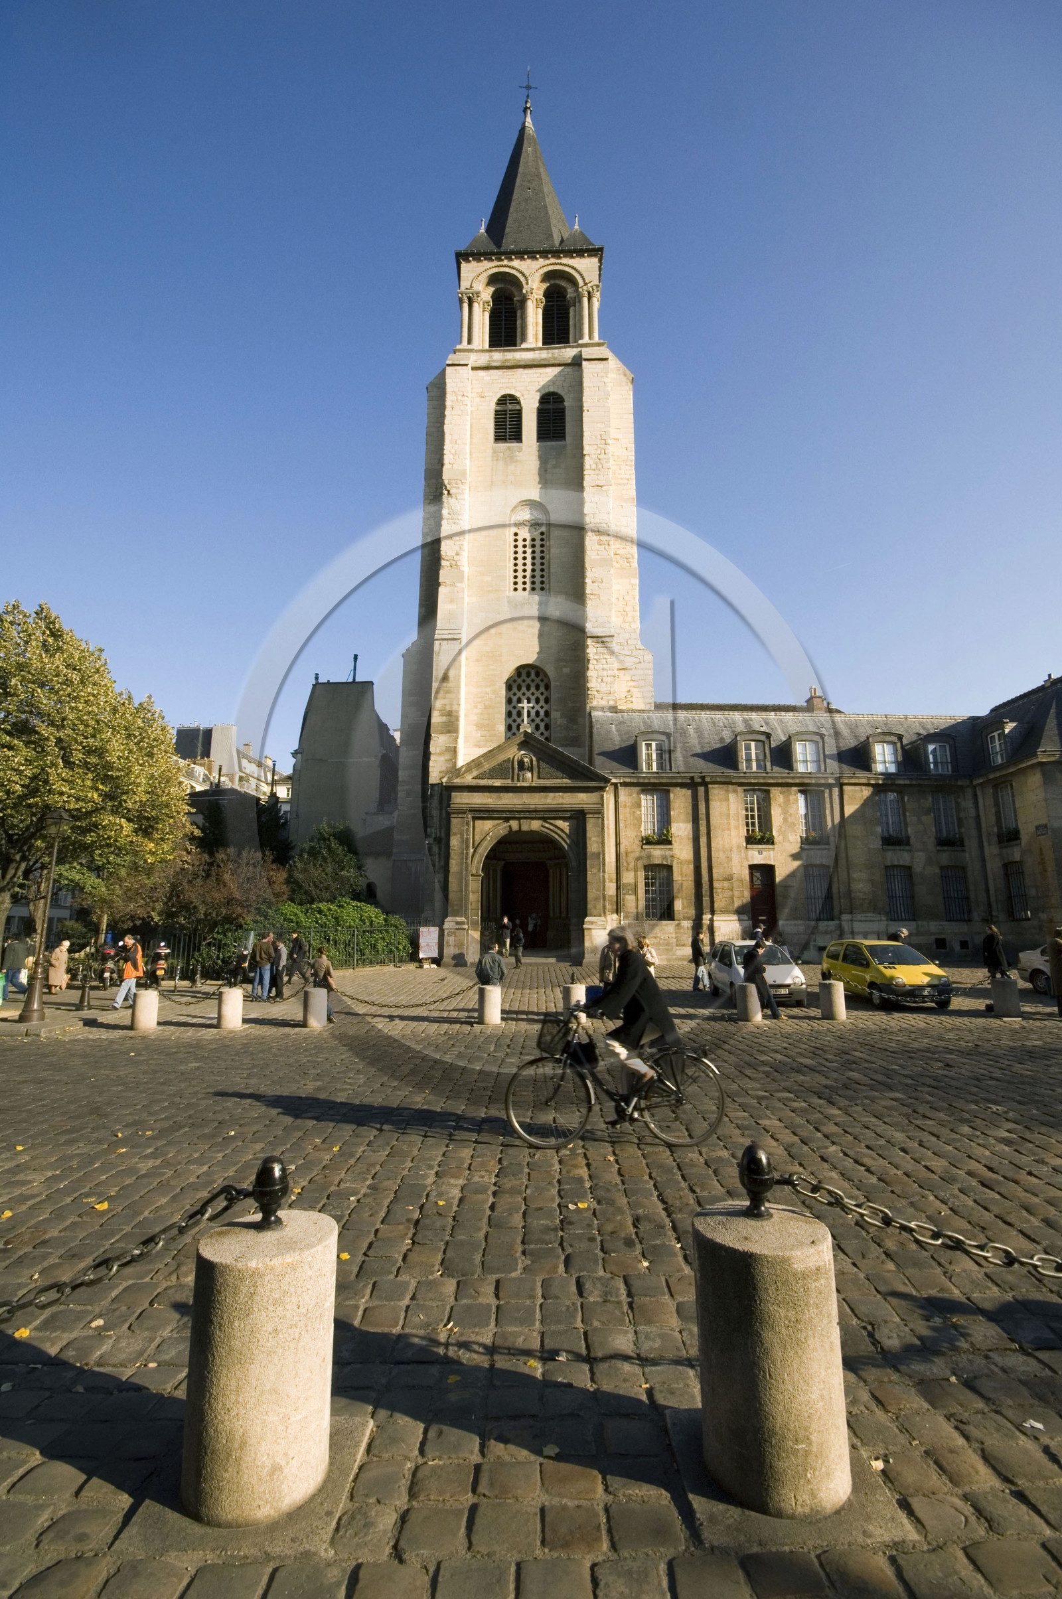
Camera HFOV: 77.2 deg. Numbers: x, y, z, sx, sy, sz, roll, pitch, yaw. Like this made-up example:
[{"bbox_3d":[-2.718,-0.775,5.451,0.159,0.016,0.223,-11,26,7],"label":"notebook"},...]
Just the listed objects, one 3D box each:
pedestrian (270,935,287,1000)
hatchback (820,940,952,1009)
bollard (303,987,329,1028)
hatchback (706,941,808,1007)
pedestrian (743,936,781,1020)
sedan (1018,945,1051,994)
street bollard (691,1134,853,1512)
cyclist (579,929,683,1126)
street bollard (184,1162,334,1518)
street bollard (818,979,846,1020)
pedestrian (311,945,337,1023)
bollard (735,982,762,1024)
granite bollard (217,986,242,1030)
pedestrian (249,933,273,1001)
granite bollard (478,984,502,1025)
[{"bbox_3d":[-6.686,4.531,17.810,0.360,1.638,0.480,-1,-11,6],"label":"pedestrian"},{"bbox_3d":[8.430,4.160,15.970,1.630,1.420,3.430,1,-11,-2],"label":"hatchback"},{"bbox_3d":[-4.173,4.031,12.883,0.430,0.680,0.430,0,-11,0],"label":"bollard"},{"bbox_3d":[5.486,4.288,16.415,1.630,1.420,3.430,-1,-11,4],"label":"hatchback"},{"bbox_3d":[4.616,3.572,13.110,0.820,1.573,0.500,2,-11,-11],"label":"pedestrian"},{"bbox_3d":[14.801,4.415,17.175,1.740,1.410,4.450,0,-11,3],"label":"sedan"},{"bbox_3d":[0.785,1.667,2.228,0.440,0.950,0.440,0,-11,0],"label":"street bollard"},{"bbox_3d":[0.815,1.846,5.498,0.820,1.548,0.520,1,-11,-3],"label":"cyclist"},{"bbox_3d":[-0.864,1.668,2.198,0.435,0.910,0.435,0,-11,0],"label":"street bollard"},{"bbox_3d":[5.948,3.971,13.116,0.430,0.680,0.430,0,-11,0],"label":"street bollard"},{"bbox_3d":[-4.178,3.700,13.284,0.520,1.479,0.620,-4,-12,20],"label":"pedestrian"},{"bbox_3d":[4.225,3.977,12.898,0.420,0.690,0.420,0,-11,0],"label":"bollard"},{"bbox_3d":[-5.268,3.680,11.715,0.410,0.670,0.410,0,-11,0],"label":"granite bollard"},{"bbox_3d":[-7.147,4.448,17.711,0.560,1.759,0.360,-3,-12,17],"label":"pedestrian"},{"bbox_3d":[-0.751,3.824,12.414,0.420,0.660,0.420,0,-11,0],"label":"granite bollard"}]

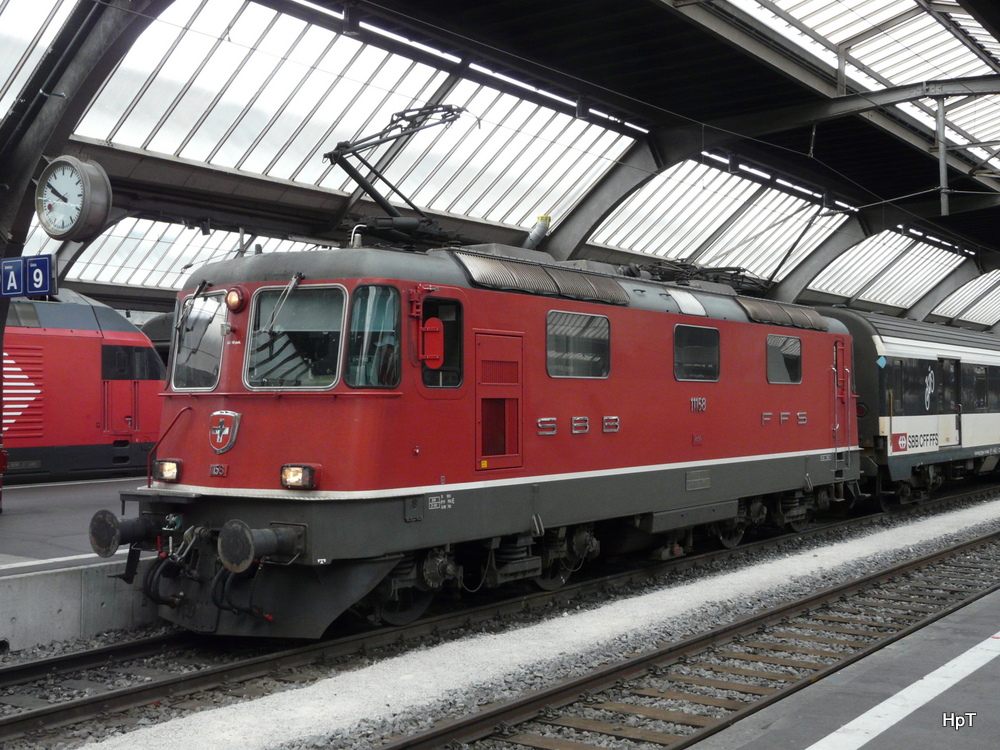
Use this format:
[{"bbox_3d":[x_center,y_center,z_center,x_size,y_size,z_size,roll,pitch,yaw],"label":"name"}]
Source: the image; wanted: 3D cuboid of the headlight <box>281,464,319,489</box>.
[{"bbox_3d":[-1.785,0.913,11.185,0.355,0.205,0.150,-1,-1,35],"label":"headlight"}]

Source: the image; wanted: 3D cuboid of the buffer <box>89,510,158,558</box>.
[{"bbox_3d":[-3.490,1.485,11.805,0.450,0.450,0.630,-1,-1,35],"label":"buffer"}]

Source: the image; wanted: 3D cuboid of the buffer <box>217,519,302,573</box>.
[{"bbox_3d":[-2.056,1.460,10.802,0.450,0.450,0.630,-1,-1,35],"label":"buffer"}]

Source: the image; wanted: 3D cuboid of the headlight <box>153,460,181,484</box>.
[{"bbox_3d":[-3.236,0.937,12.199,0.355,0.205,0.150,-1,-1,35],"label":"headlight"}]

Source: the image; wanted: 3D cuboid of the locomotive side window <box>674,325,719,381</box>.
[{"bbox_3d":[2.619,-0.278,16.466,0.060,0.730,1.340,-1,-1,35],"label":"locomotive side window"}]

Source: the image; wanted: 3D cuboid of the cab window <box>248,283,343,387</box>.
[{"bbox_3d":[-1.892,-0.345,11.475,0.980,0.970,0.060,0,-10,19],"label":"cab window"}]

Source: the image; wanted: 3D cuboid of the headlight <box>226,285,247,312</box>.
[{"bbox_3d":[-2.500,-0.712,11.747,0.240,0.240,0.130,-1,-1,35],"label":"headlight"}]

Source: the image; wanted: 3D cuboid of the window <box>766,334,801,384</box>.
[{"bbox_3d":[4.337,-0.228,18.923,0.060,0.730,1.370,-1,-1,35],"label":"window"}]

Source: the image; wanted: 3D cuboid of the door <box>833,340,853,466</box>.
[{"bbox_3d":[5.757,0.449,20.937,0.100,2.000,0.740,-1,-1,35],"label":"door"}]

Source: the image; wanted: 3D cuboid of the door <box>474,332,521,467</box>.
[{"bbox_3d":[0.003,0.275,12.711,0.060,1.370,0.840,-1,-1,35],"label":"door"}]

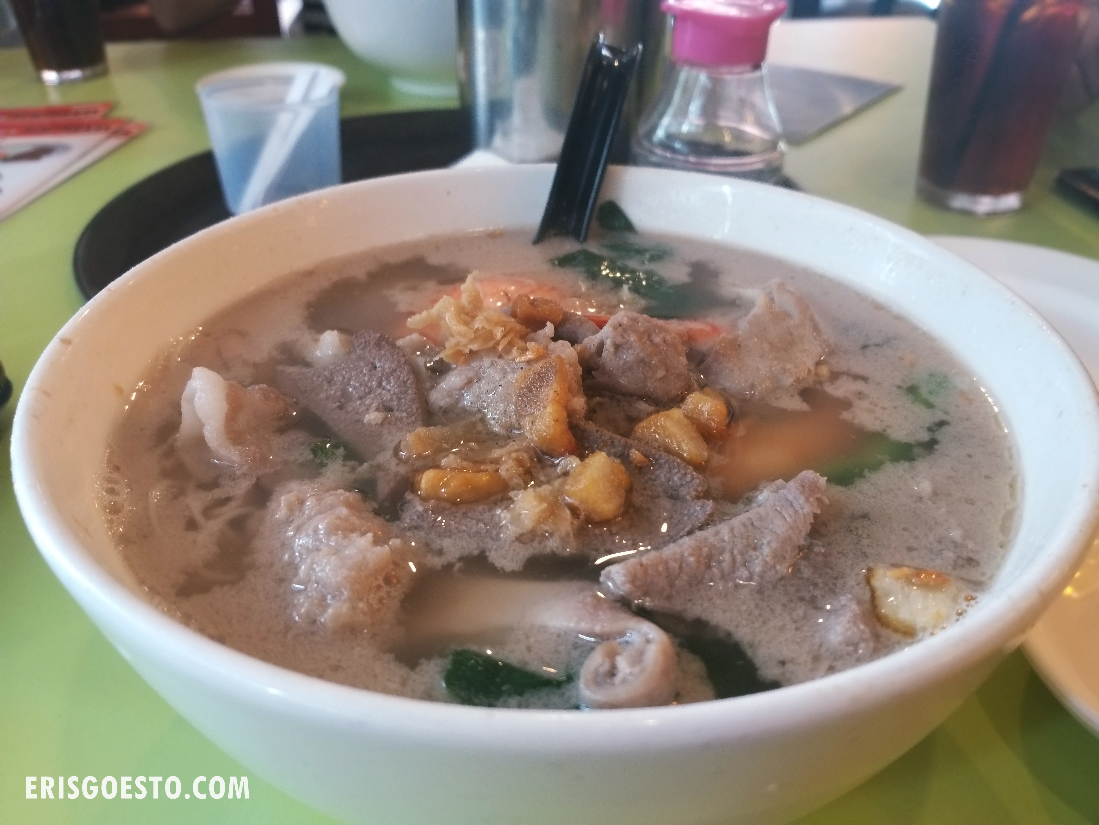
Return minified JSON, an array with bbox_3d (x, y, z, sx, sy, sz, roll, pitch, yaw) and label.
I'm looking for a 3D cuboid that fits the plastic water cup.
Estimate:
[{"bbox_3d":[-0.145,-0.144,0.446,0.074,0.066,0.074,1,36,-1],"label":"plastic water cup"}]

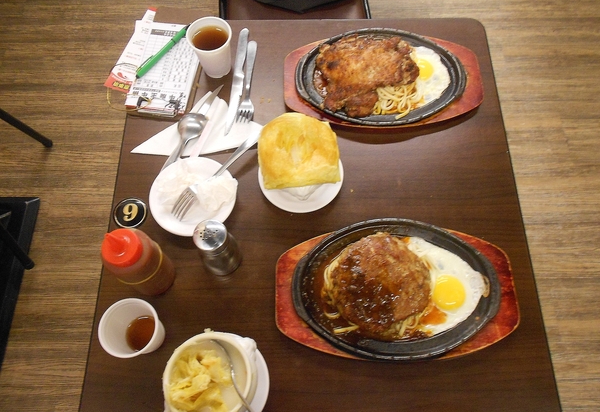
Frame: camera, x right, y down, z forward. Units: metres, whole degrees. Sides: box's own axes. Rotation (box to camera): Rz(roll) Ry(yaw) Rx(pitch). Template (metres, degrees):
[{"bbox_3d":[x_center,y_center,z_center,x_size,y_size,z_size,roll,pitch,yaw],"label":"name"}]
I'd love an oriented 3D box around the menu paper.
[{"bbox_3d":[-0.239,-0.255,0.783,0.154,0.015,0.238,6,69,2],"label":"menu paper"}]

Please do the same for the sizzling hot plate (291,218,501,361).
[{"bbox_3d":[0.130,0.111,0.621,0.281,0.031,0.193,0,69,0],"label":"sizzling hot plate"}]

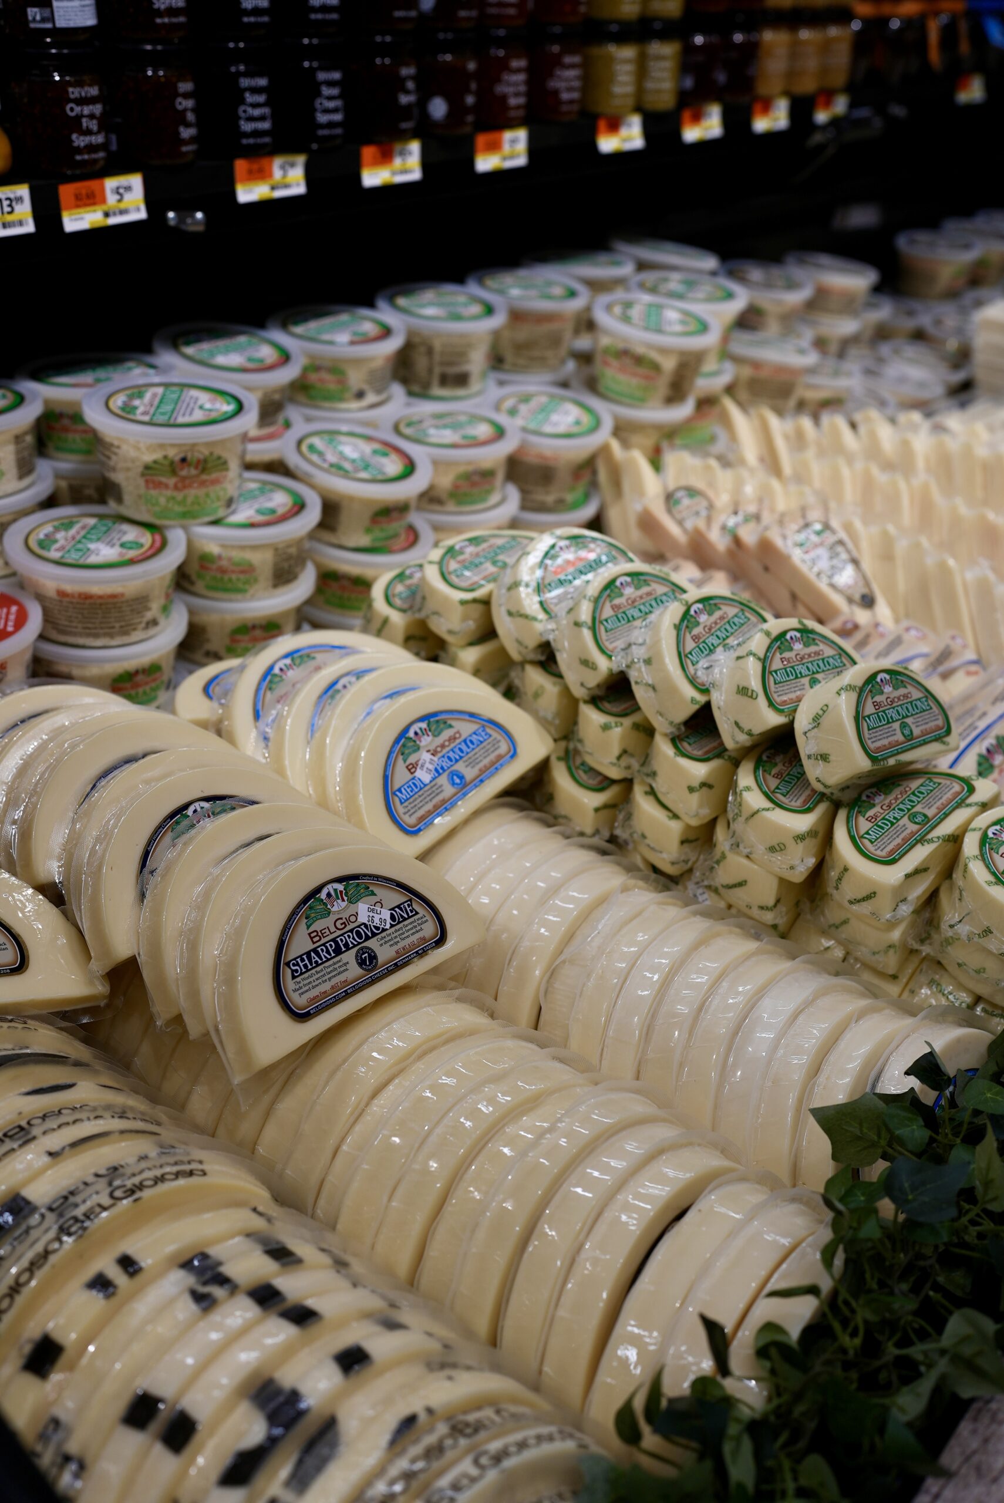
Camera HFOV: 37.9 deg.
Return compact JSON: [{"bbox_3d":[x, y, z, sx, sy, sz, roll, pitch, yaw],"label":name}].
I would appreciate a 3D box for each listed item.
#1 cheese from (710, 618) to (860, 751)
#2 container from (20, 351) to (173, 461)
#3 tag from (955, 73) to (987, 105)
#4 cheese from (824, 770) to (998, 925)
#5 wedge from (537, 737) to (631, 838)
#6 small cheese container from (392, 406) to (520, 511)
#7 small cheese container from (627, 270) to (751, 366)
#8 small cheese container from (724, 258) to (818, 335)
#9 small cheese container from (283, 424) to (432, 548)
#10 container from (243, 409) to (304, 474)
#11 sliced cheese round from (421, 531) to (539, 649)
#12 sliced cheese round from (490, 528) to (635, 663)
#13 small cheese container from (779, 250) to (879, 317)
[{"bbox_3d":[0.177,-0.045,0.905,0.112,0.040,0.067,-9,71,-39],"label":"cheese"},{"bbox_3d":[-0.317,-0.265,1.132,0.117,0.058,0.117,30,38,34],"label":"container"},{"bbox_3d":[0.539,-0.760,1.680,0.003,0.031,0.064,19,34,40],"label":"tag"},{"bbox_3d":[0.231,0.049,0.854,0.109,0.038,0.068,-35,45,-28],"label":"cheese"},{"bbox_3d":[0.080,0.020,1.076,0.104,0.043,0.067,-30,45,-33],"label":"wedge"},{"bbox_3d":[-0.041,-0.255,1.283,0.115,0.059,0.115,4,31,0],"label":"small cheese container"},{"bbox_3d":[0.177,-0.416,1.425,0.115,0.073,0.115,7,31,0],"label":"small cheese container"},{"bbox_3d":[0.315,-0.549,1.771,0.117,0.058,0.117,6,35,-4],"label":"small cheese container"},{"bbox_3d":[-0.116,-0.203,1.139,0.117,0.058,0.117,8,34,-6],"label":"small cheese container"},{"bbox_3d":[-0.224,-0.245,1.204,0.117,0.058,0.117,32,40,32],"label":"container"},{"bbox_3d":[-0.014,-0.119,1.023,0.068,0.038,0.109,28,43,30],"label":"sliced cheese round"},{"bbox_3d":[0.042,-0.114,1.000,0.112,0.040,0.067,-27,84,-38],"label":"sliced cheese round"},{"bbox_3d":[0.426,-0.605,1.905,0.115,0.059,0.115,7,33,0],"label":"small cheese container"}]

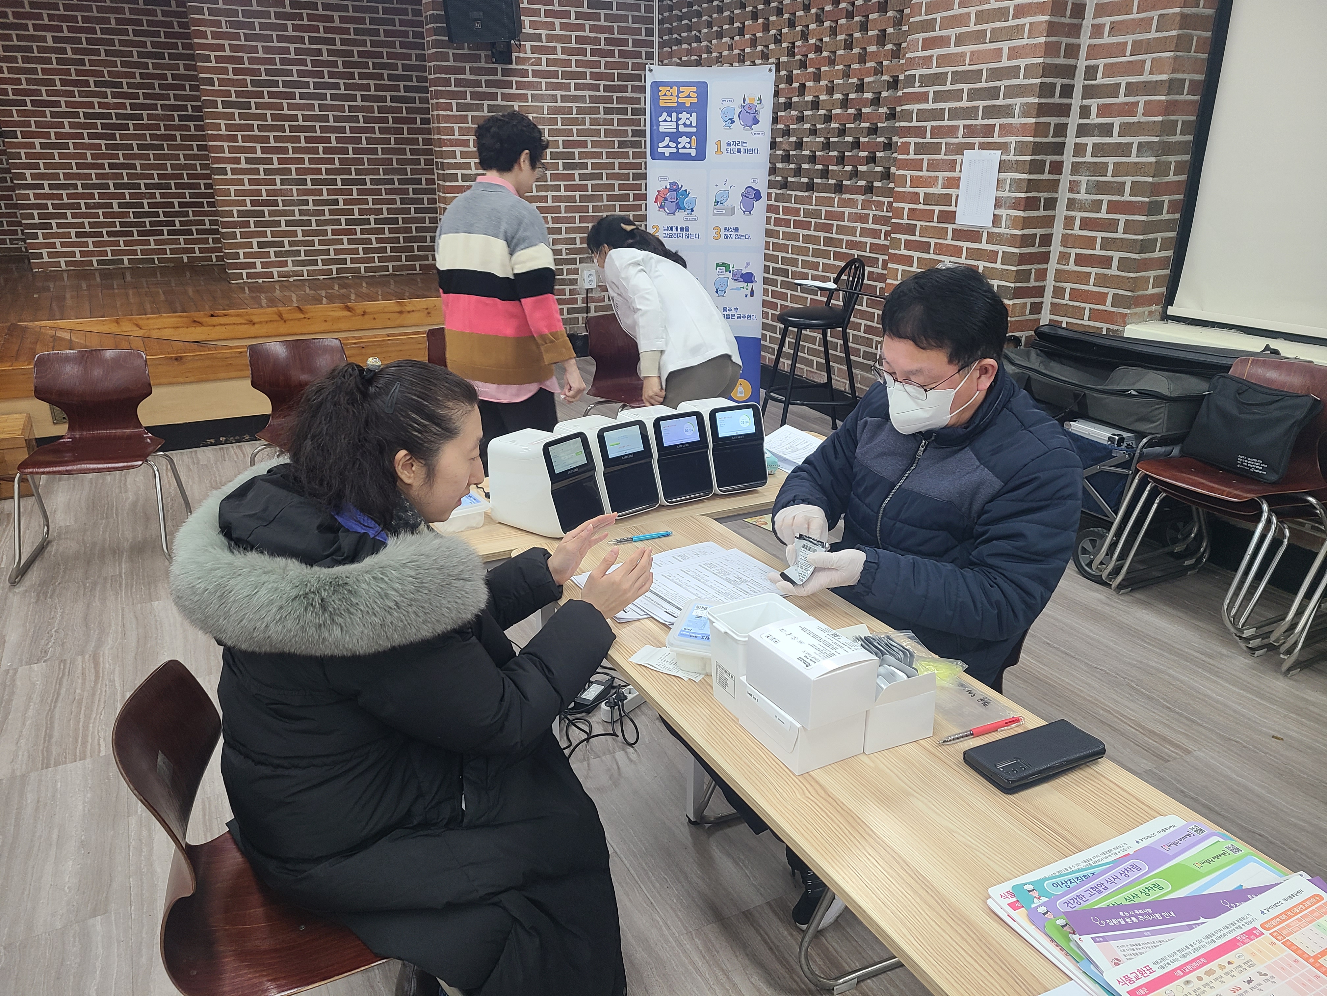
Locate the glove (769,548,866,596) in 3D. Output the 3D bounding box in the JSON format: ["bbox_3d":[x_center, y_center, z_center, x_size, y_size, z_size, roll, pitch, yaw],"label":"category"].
[{"bbox_3d":[0.253,0.122,1.636,0.165,0.070,0.090,0,20,0],"label":"glove"}]

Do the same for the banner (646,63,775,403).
[{"bbox_3d":[0.225,-1.174,4.973,0.600,1.800,0.060,3,20,7],"label":"banner"}]

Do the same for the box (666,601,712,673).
[{"bbox_3d":[0.074,0.219,1.518,0.108,0.053,0.143,6,20,14],"label":"box"}]

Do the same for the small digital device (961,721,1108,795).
[{"bbox_3d":[0.476,0.327,1.275,0.172,0.018,0.078,-10,22,-26],"label":"small digital device"}]

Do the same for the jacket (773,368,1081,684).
[{"bbox_3d":[0.433,0.091,1.742,0.420,0.590,0.560,-14,24,-36],"label":"jacket"}]

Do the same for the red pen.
[{"bbox_3d":[0.426,0.311,1.332,0.148,0.013,0.014,-8,21,-23],"label":"red pen"}]

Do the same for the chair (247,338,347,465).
[{"bbox_3d":[-1.330,-0.228,3.882,0.520,0.730,0.500,-13,24,-34],"label":"chair"}]

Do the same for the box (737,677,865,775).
[{"bbox_3d":[0.180,0.285,1.310,0.104,0.069,0.134,-10,22,-27],"label":"box"}]

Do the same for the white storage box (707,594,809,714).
[{"bbox_3d":[0.137,0.223,1.393,0.119,0.133,0.109,-10,22,-26],"label":"white storage box"}]

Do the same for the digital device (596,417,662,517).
[{"bbox_3d":[-0.125,-0.082,2.162,0.137,0.191,0.205,-17,26,-40],"label":"digital device"}]

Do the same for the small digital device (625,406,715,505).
[{"bbox_3d":[0.004,-0.111,2.247,0.137,0.191,0.205,-12,23,-32],"label":"small digital device"}]

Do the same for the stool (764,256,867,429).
[{"bbox_3d":[0.767,-0.738,5.047,0.490,0.945,0.430,-4,20,-13],"label":"stool"}]

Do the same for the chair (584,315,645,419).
[{"bbox_3d":[-0.099,-0.471,4.597,0.520,0.730,0.500,-10,22,-28],"label":"chair"}]

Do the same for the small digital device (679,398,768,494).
[{"bbox_3d":[0.136,-0.136,2.319,0.137,0.191,0.205,-9,22,-25],"label":"small digital device"}]

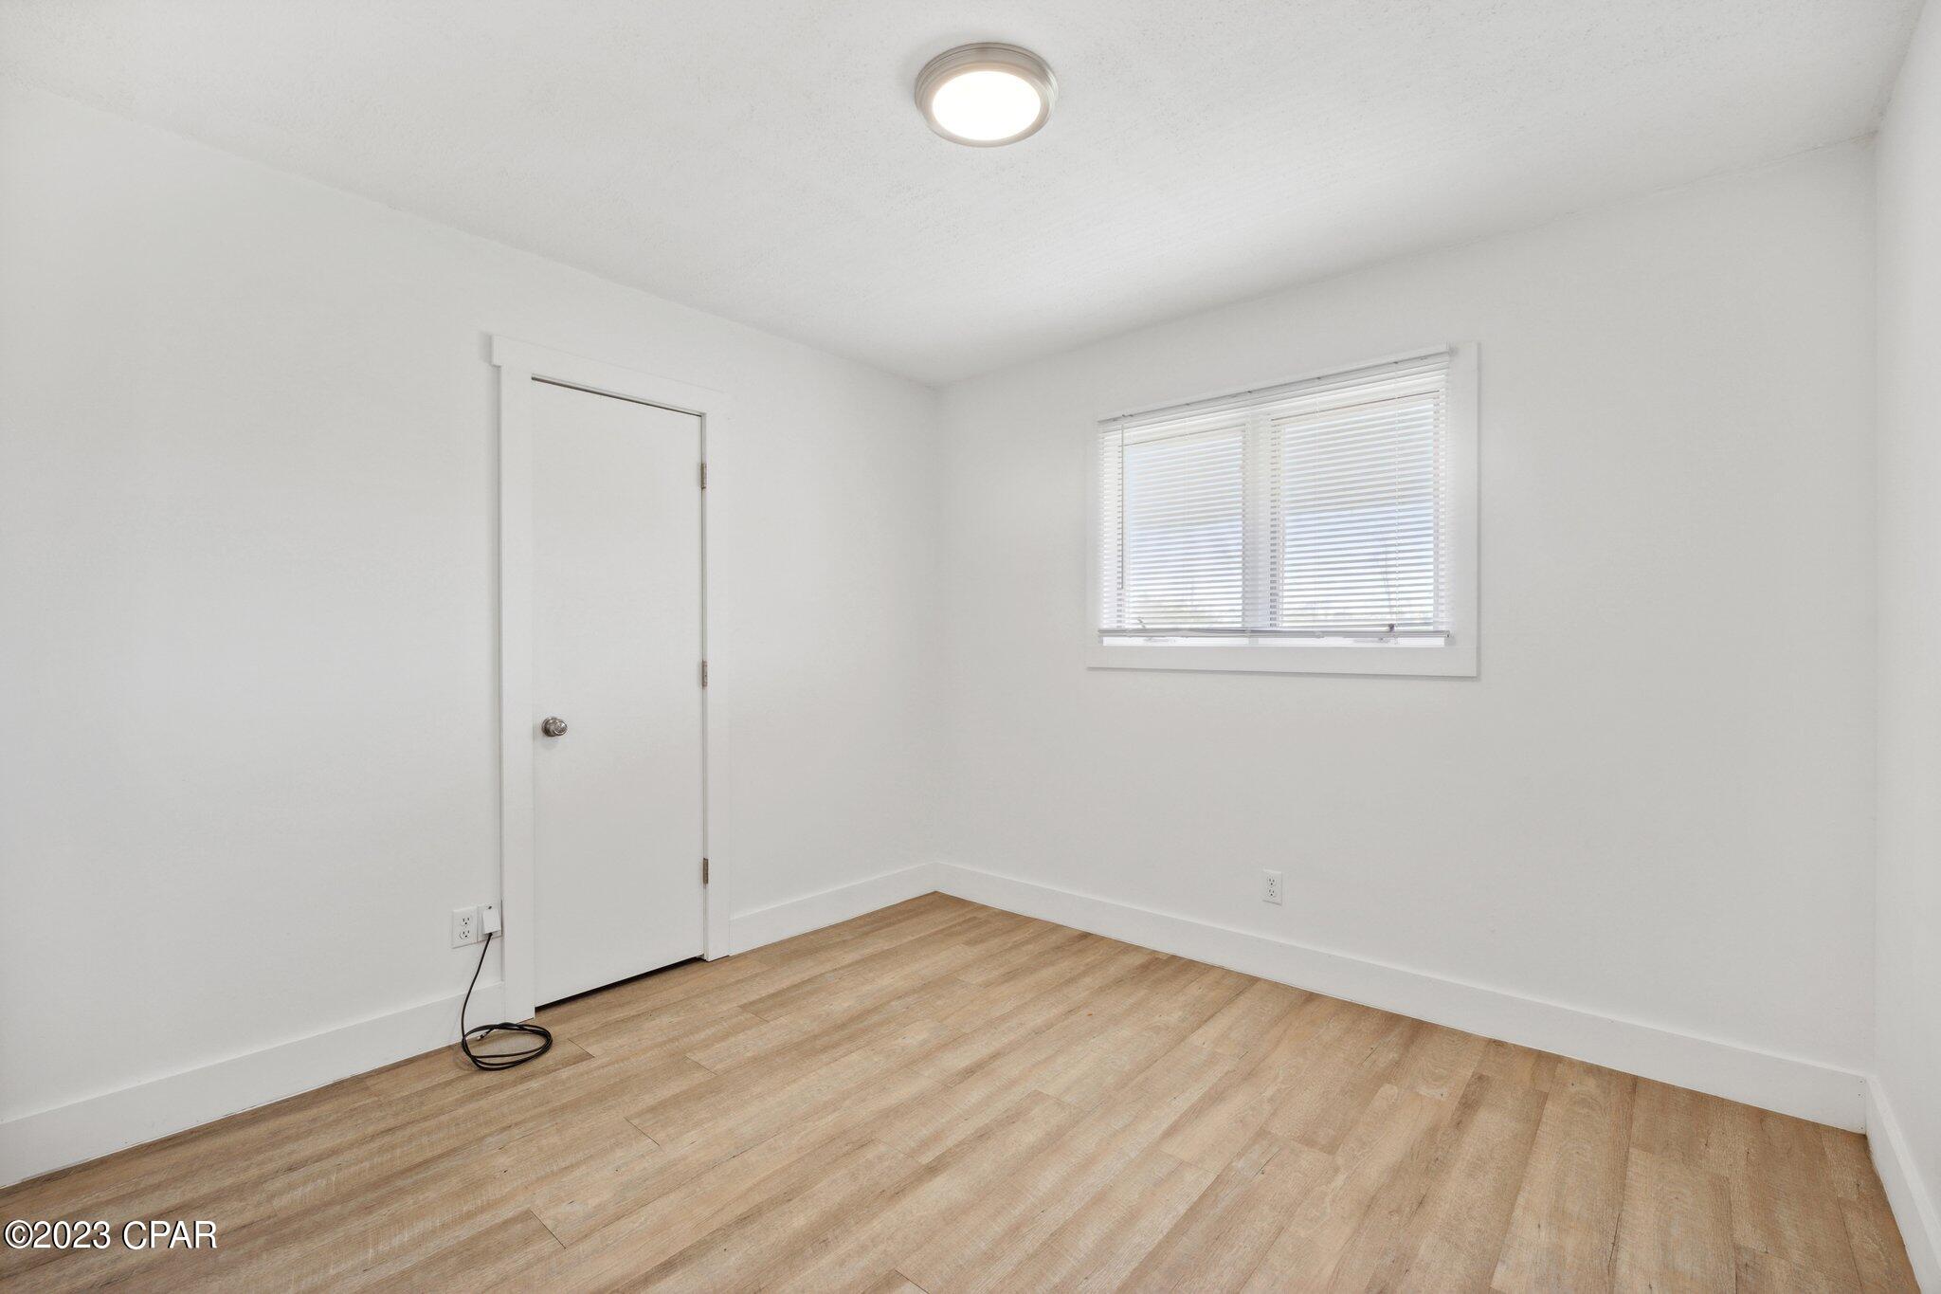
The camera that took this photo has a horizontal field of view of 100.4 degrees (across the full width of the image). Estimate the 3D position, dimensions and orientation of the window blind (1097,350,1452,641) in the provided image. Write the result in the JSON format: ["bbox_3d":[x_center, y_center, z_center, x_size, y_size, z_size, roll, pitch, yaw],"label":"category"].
[{"bbox_3d":[1.004,-0.469,2.892,1.247,0.900,0.035,0,0,39],"label":"window blind"}]

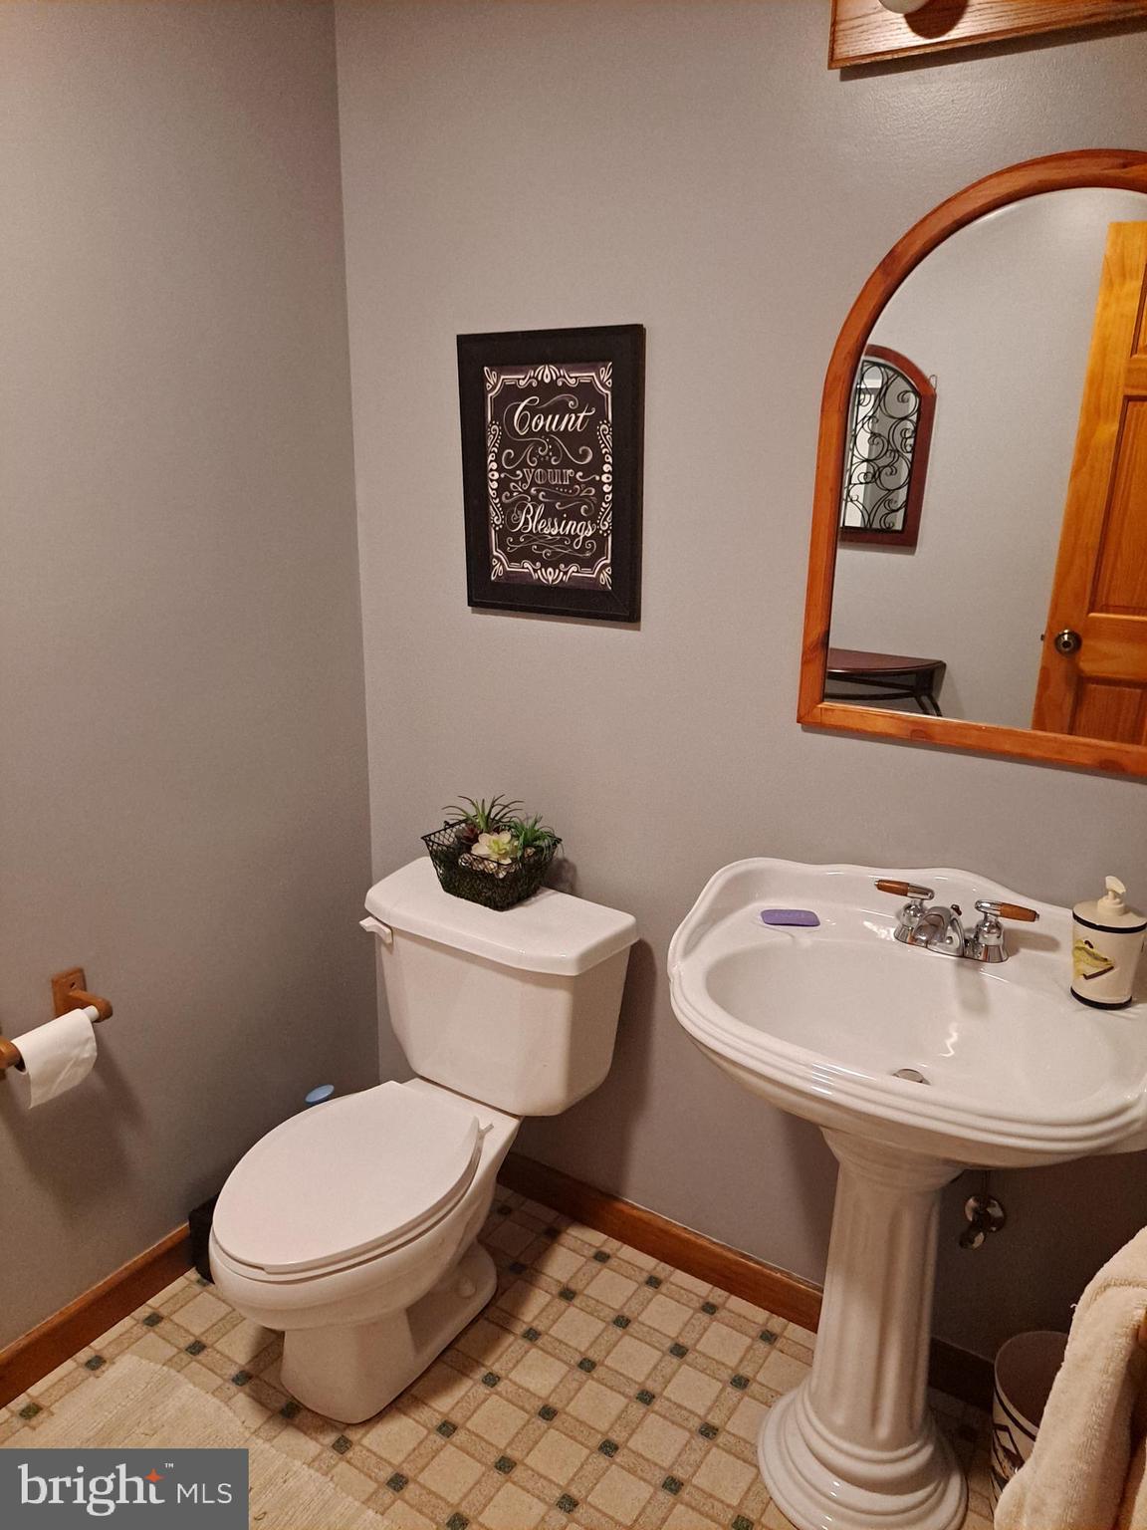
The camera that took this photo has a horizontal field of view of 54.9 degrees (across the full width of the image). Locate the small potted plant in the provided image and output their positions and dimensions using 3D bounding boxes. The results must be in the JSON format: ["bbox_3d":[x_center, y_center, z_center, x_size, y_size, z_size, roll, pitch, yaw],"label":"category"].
[{"bbox_3d":[-0.157,0.153,2.036,0.223,0.181,0.143,11,20,32],"label":"small potted plant"}]

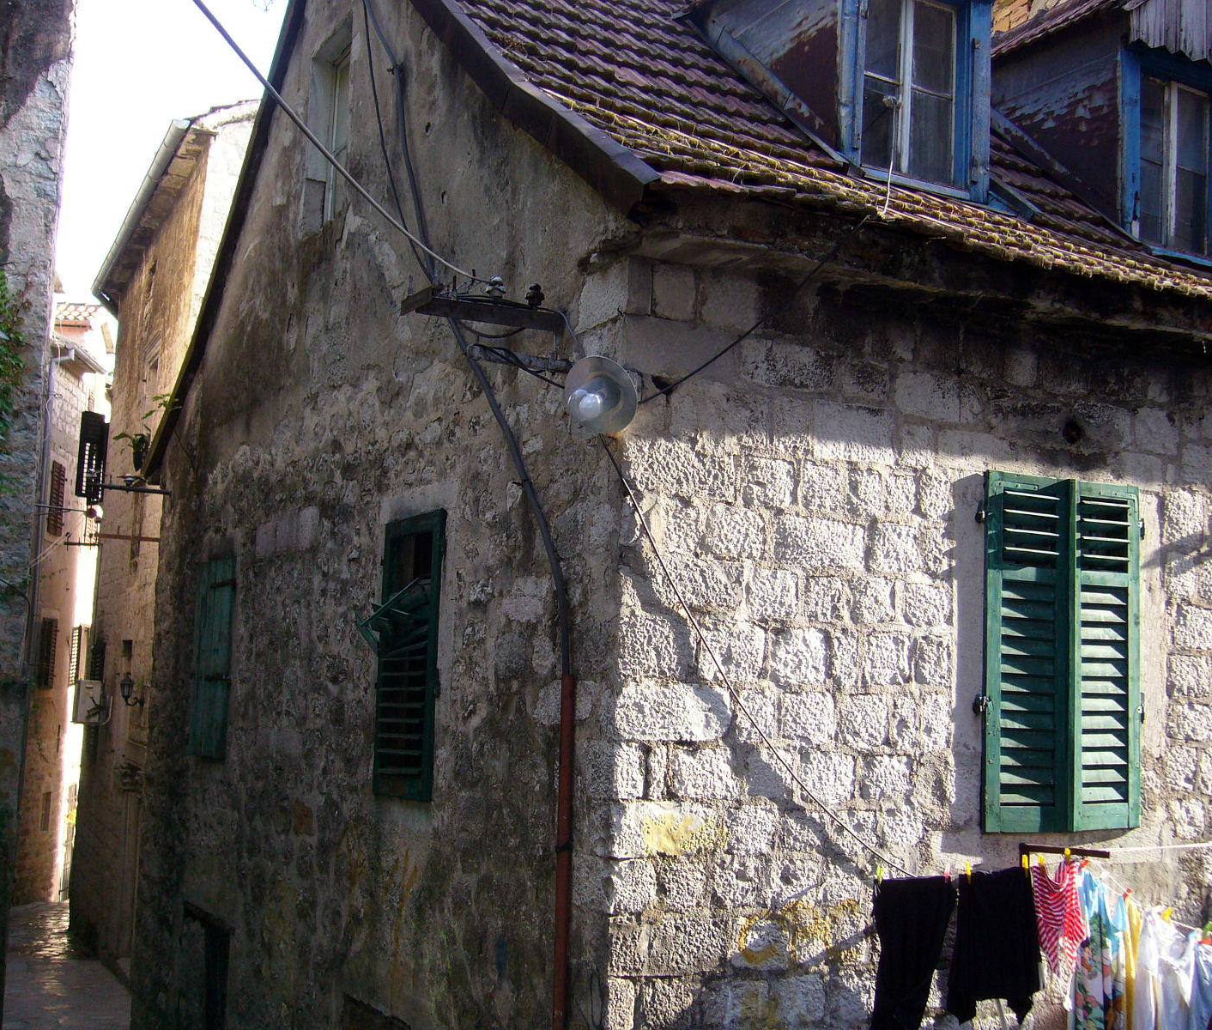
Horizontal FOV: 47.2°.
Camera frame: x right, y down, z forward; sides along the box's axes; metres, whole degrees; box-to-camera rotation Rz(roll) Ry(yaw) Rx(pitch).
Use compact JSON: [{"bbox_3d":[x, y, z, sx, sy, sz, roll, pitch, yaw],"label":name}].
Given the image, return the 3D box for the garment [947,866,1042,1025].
[{"bbox_3d":[1.565,1.736,5.596,0.390,0.620,0.070,3,-7,-6],"label":"garment"}]

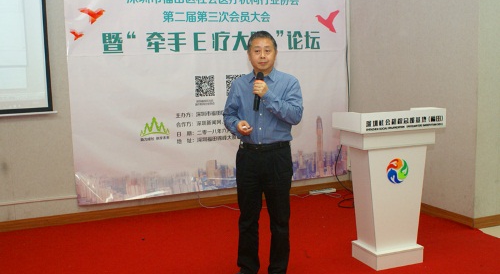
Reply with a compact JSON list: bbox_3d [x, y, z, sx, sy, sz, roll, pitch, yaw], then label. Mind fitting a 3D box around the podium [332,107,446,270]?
[{"bbox_3d":[1.028,0.359,4.355,0.712,1.152,0.398,-4,8,-21],"label":"podium"}]

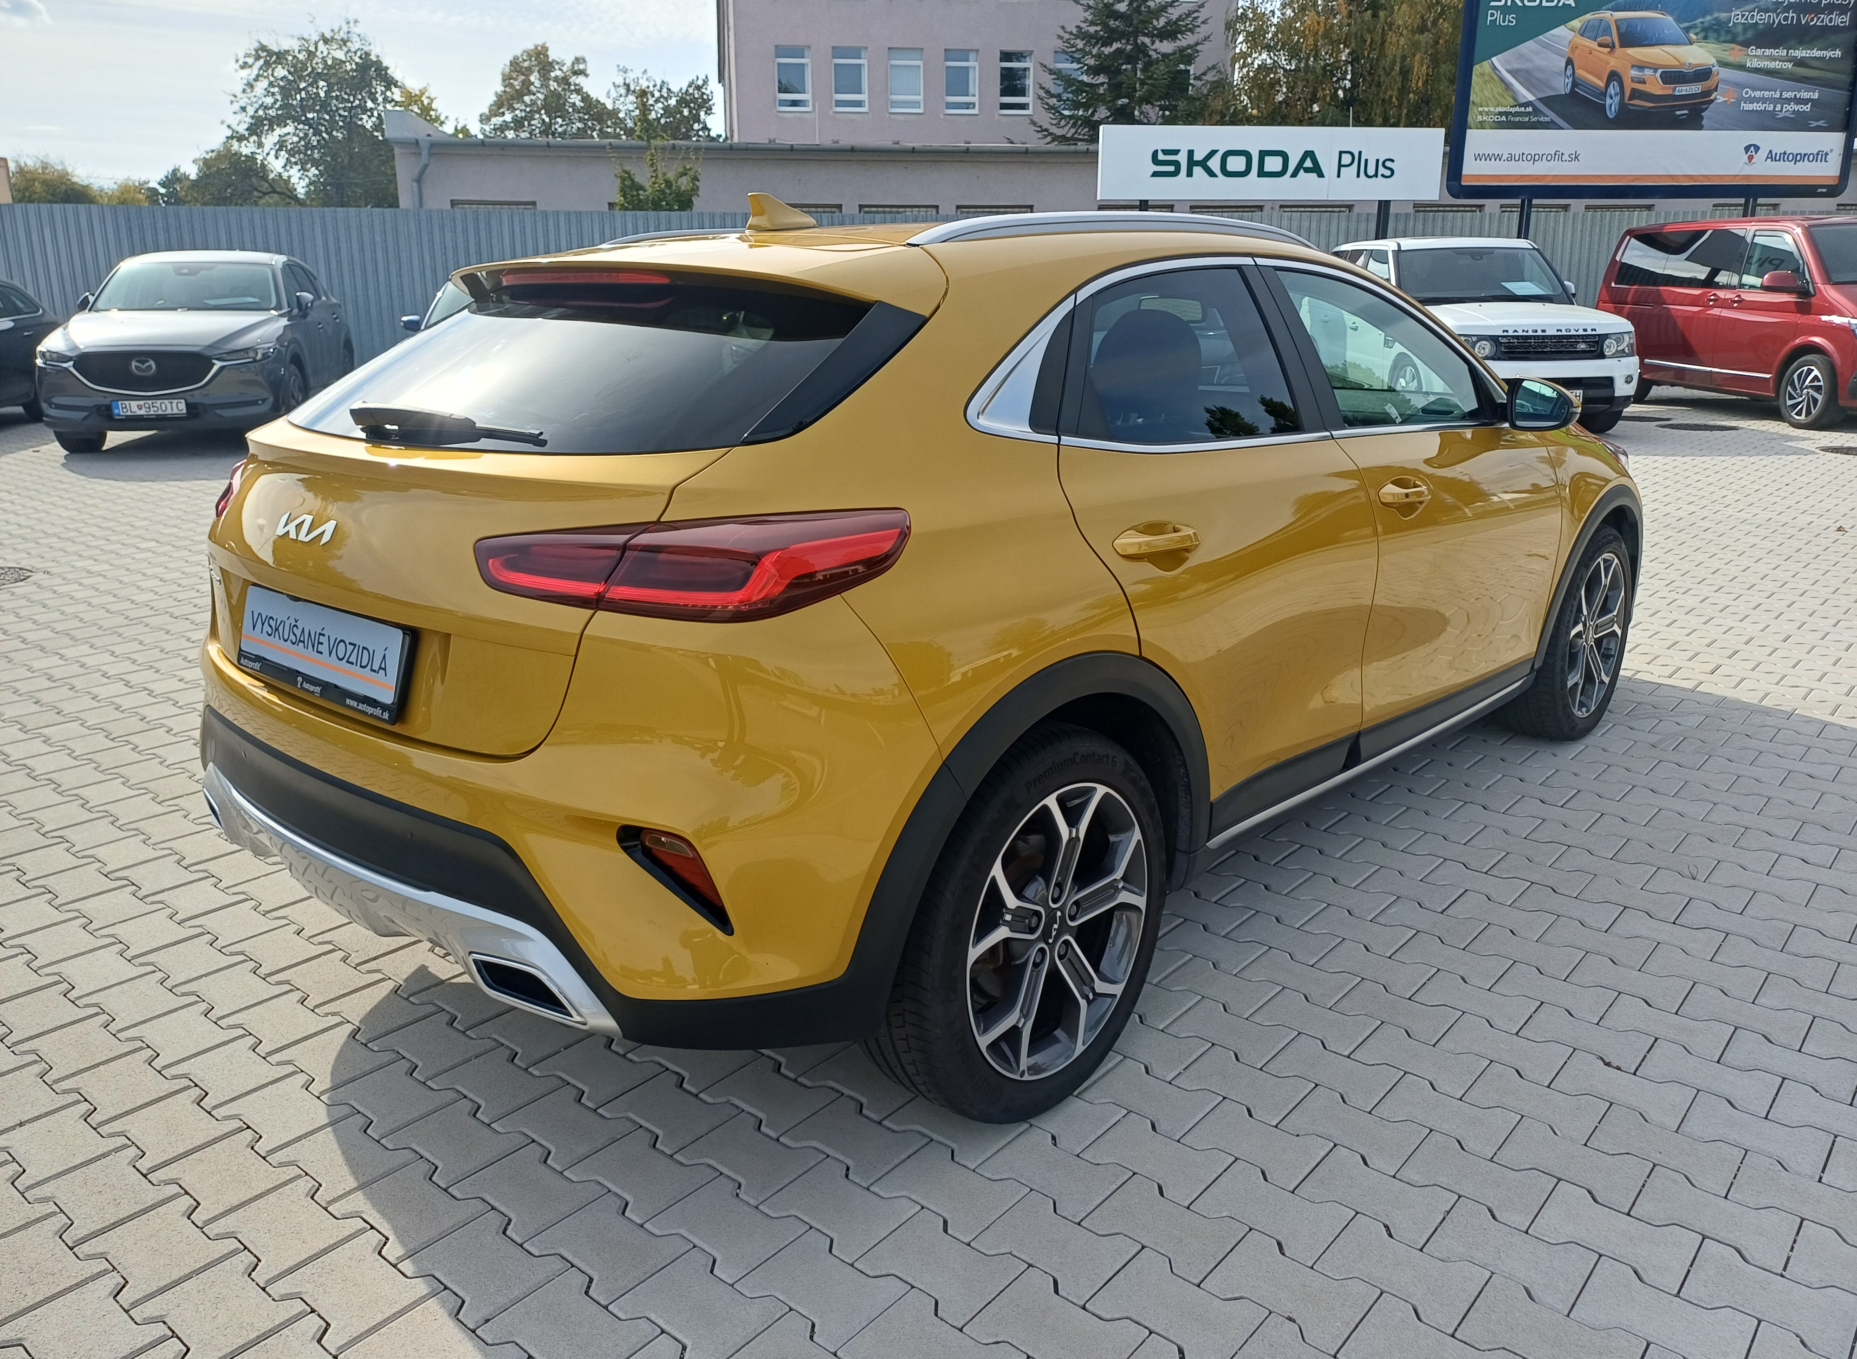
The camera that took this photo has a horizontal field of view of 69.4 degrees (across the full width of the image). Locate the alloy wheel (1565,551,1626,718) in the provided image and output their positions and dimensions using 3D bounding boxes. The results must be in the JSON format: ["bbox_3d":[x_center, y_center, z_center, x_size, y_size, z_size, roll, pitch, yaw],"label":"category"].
[{"bbox_3d":[1.930,-0.147,4.051,0.190,0.470,0.470,13,20,41],"label":"alloy wheel"}]

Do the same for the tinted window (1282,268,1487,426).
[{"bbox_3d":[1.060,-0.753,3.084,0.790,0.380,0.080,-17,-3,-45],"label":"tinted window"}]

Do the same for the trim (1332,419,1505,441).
[{"bbox_3d":[1.126,-0.567,3.024,0.025,0.030,1.000,13,18,40],"label":"trim"}]

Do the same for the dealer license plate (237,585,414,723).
[{"bbox_3d":[-0.928,-0.049,2.050,0.530,0.135,0.025,13,6,41],"label":"dealer license plate"}]

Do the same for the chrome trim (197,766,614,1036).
[{"bbox_3d":[-0.919,0.346,2.267,1.380,0.210,0.160,14,22,41],"label":"chrome trim"}]

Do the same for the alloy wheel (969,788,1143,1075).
[{"bbox_3d":[0.164,0.401,2.272,0.180,0.490,0.490,14,22,41],"label":"alloy wheel"}]

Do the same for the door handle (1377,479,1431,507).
[{"bbox_3d":[1.031,-0.406,2.894,0.060,0.050,0.250,14,22,41],"label":"door handle"}]

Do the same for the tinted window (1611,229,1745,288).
[{"bbox_3d":[8.149,-4.554,14.553,0.090,0.580,2.400,6,16,-5],"label":"tinted window"}]

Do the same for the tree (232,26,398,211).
[{"bbox_3d":[-16.520,-13.671,37.382,4.622,8.440,4.622,-7,17,-22],"label":"tree"}]

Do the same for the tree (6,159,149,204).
[{"bbox_3d":[-25.410,-12.587,40.608,4.600,6.010,4.600,-9,17,-30],"label":"tree"}]

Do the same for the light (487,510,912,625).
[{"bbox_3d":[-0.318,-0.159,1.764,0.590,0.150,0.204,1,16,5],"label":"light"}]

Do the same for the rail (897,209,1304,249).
[{"bbox_3d":[0.414,-0.822,2.500,0.050,0.085,1.320,13,22,41],"label":"rail"}]

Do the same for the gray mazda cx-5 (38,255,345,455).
[{"bbox_3d":[-6.660,-3.160,12.500,1.840,1.675,4.550,-4,17,-13],"label":"gray mazda cx-5"}]

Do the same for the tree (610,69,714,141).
[{"bbox_3d":[-8.194,-15.081,42.762,3.694,8.044,3.694,-3,16,-10],"label":"tree"}]

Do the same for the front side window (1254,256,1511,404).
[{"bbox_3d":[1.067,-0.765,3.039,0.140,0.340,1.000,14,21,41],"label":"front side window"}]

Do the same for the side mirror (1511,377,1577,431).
[{"bbox_3d":[1.505,-0.672,3.260,0.180,0.140,0.150,14,22,41],"label":"side mirror"}]

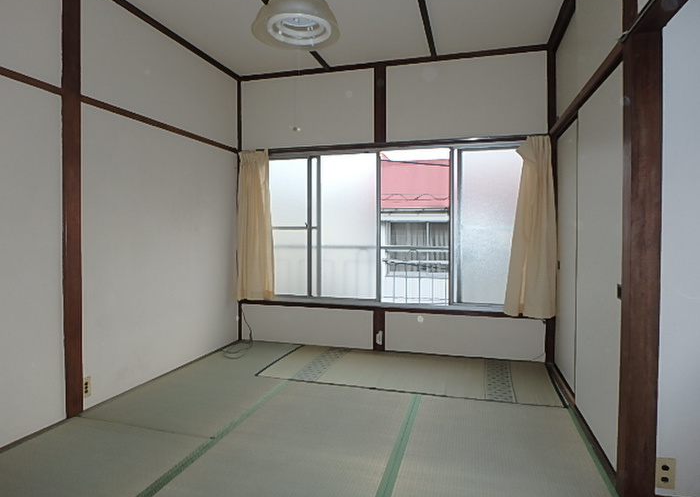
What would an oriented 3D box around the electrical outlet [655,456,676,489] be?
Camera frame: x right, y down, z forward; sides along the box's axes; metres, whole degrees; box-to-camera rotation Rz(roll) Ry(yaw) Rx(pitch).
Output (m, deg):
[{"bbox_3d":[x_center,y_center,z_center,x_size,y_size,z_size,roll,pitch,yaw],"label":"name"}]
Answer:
[{"bbox_3d":[1.199,0.855,1.607,0.065,0.117,0.012,1,1,16],"label":"electrical outlet"}]

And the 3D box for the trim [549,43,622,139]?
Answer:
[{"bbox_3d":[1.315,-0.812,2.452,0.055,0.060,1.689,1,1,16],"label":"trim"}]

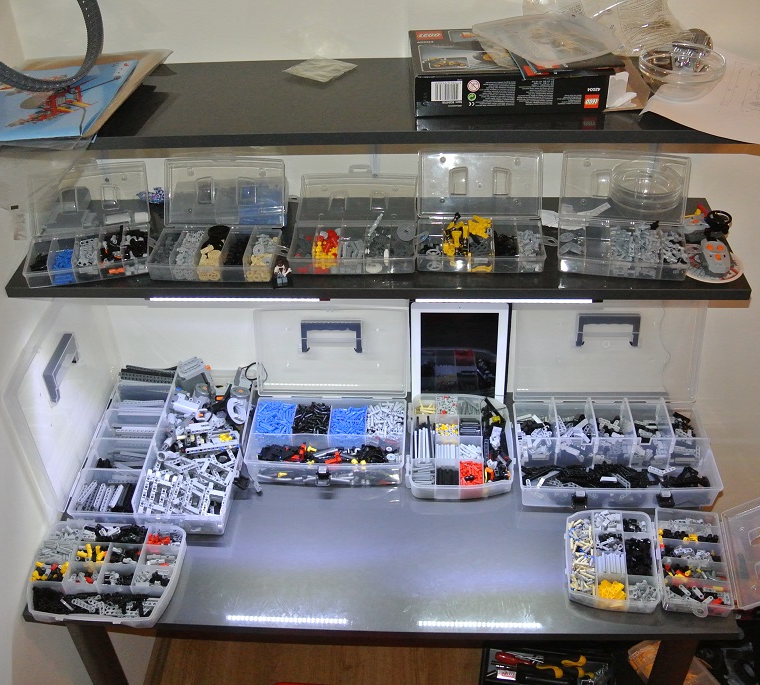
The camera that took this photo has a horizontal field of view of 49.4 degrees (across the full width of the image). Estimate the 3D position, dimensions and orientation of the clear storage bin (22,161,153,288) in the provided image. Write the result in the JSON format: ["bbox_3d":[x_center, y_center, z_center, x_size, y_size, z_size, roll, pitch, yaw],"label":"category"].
[{"bbox_3d":[-0.460,-0.193,1.293,0.186,0.128,0.160,-8,41,-6],"label":"clear storage bin"}]

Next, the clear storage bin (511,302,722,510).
[{"bbox_3d":[0.431,0.115,1.510,0.355,0.272,0.268,0,41,3],"label":"clear storage bin"}]

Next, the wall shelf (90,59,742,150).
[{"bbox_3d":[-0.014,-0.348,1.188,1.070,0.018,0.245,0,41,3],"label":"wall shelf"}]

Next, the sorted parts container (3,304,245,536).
[{"bbox_3d":[-0.425,0.102,1.509,0.310,0.345,0.360,0,41,3],"label":"sorted parts container"}]

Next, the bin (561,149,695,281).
[{"bbox_3d":[0.372,-0.198,1.262,0.192,0.126,0.165,4,41,7],"label":"bin"}]

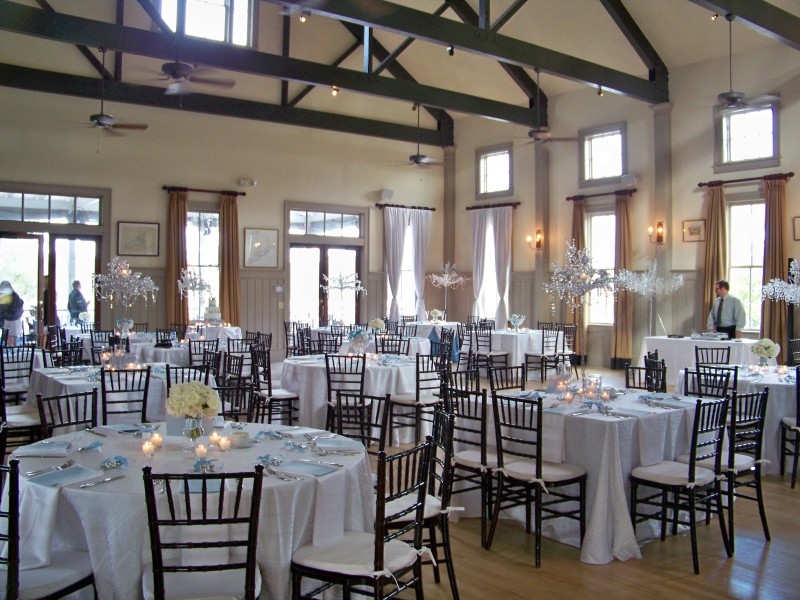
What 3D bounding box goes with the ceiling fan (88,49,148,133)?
[{"bbox_3d":[-3.949,-2.794,10.120,1.313,1.071,1.313,-1,1,-38],"label":"ceiling fan"}]

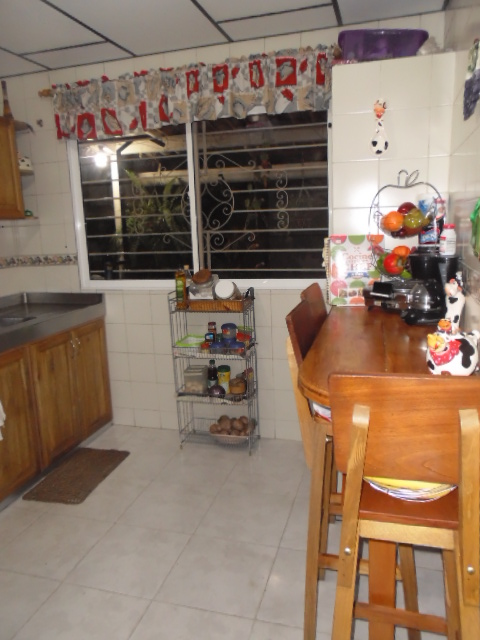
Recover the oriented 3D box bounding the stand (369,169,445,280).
[{"bbox_3d":[0.707,-0.357,2.044,0.305,0.540,0.220,1,12,17],"label":"stand"}]

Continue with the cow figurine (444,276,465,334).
[{"bbox_3d":[0.737,-0.049,1.638,0.060,0.192,0.052,-4,11,-10],"label":"cow figurine"}]

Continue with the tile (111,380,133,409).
[{"bbox_3d":[-0.841,0.517,3.370,0.199,0.197,0.010,1,12,17],"label":"tile"}]

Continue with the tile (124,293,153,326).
[{"bbox_3d":[-0.678,-0.070,3.213,0.203,0.203,0.010,1,11,16],"label":"tile"}]

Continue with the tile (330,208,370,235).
[{"bbox_3d":[0.535,-0.417,2.225,0.203,0.200,0.010,1,12,17],"label":"tile"}]

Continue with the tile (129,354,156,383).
[{"bbox_3d":[-0.662,0.329,3.290,0.203,0.203,0.010,1,11,16],"label":"tile"}]

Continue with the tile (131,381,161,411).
[{"bbox_3d":[-0.654,0.528,3.329,0.203,0.203,0.010,1,11,16],"label":"tile"}]

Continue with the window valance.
[{"bbox_3d":[-0.340,-1.265,2.726,1.695,0.310,0.100,1,12,17],"label":"window valance"}]

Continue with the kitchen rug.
[{"bbox_3d":[-0.927,0.890,2.801,0.365,0.010,0.600,0,11,12],"label":"kitchen rug"}]

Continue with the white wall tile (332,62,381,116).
[{"bbox_3d":[0.515,-1.016,2.121,0.200,0.200,0.010,1,12,17],"label":"white wall tile"}]

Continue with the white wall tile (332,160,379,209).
[{"bbox_3d":[0.527,-0.614,2.184,0.203,0.203,0.010,1,12,17],"label":"white wall tile"}]

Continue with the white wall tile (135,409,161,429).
[{"bbox_3d":[-0.641,0.680,3.343,0.206,0.127,0.010,1,12,17],"label":"white wall tile"}]

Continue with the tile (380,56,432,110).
[{"bbox_3d":[0.700,-0.999,2.035,0.203,0.203,0.010,1,11,16],"label":"tile"}]

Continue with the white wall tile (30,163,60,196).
[{"bbox_3d":[-1.281,-0.945,3.213,0.203,0.203,0.010,1,11,16],"label":"white wall tile"}]

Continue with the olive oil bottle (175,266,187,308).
[{"bbox_3d":[-0.362,-0.191,2.937,0.054,0.262,0.052,1,12,17],"label":"olive oil bottle"}]

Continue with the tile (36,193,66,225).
[{"bbox_3d":[-1.273,-0.746,3.252,0.203,0.203,0.010,1,11,16],"label":"tile"}]

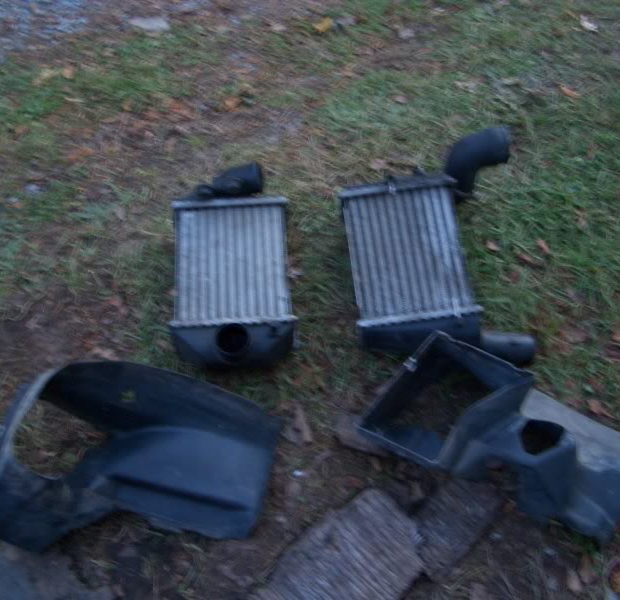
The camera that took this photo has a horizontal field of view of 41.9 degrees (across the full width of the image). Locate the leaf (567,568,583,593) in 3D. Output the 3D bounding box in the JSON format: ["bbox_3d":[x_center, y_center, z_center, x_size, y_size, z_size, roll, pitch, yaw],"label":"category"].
[{"bbox_3d":[0.393,0.416,1.200,0.017,0.010,0.033,-12,60,-5],"label":"leaf"}]

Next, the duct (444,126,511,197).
[{"bbox_3d":[0.319,-0.265,1.549,0.105,0.070,0.105,-11,60,-5],"label":"duct"}]

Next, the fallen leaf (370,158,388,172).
[{"bbox_3d":[0.135,-0.266,1.599,0.037,0.012,0.031,-3,60,0],"label":"fallen leaf"}]

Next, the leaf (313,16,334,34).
[{"bbox_3d":[0.030,-0.610,1.798,0.055,0.015,0.037,-40,67,-19],"label":"leaf"}]

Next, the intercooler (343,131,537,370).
[{"bbox_3d":[0.219,-0.108,1.449,0.306,0.085,0.449,-5,62,-3],"label":"intercooler"}]

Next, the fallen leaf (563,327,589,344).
[{"bbox_3d":[0.460,0.061,1.401,0.043,0.015,0.032,4,60,4],"label":"fallen leaf"}]

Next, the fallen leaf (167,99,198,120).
[{"bbox_3d":[-0.267,-0.396,1.681,0.061,0.015,0.048,11,61,8],"label":"fallen leaf"}]

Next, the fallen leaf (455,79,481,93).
[{"bbox_3d":[0.331,-0.451,1.701,0.053,0.012,0.033,8,61,6],"label":"fallen leaf"}]

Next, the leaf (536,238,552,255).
[{"bbox_3d":[0.434,-0.099,1.497,0.012,0.010,0.036,-27,63,-13],"label":"leaf"}]

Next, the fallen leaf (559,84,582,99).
[{"bbox_3d":[0.535,-0.428,1.660,0.047,0.012,0.018,32,66,16],"label":"fallen leaf"}]

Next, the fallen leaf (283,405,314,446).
[{"bbox_3d":[-0.021,0.206,1.325,0.040,0.020,0.070,-18,61,-9],"label":"fallen leaf"}]

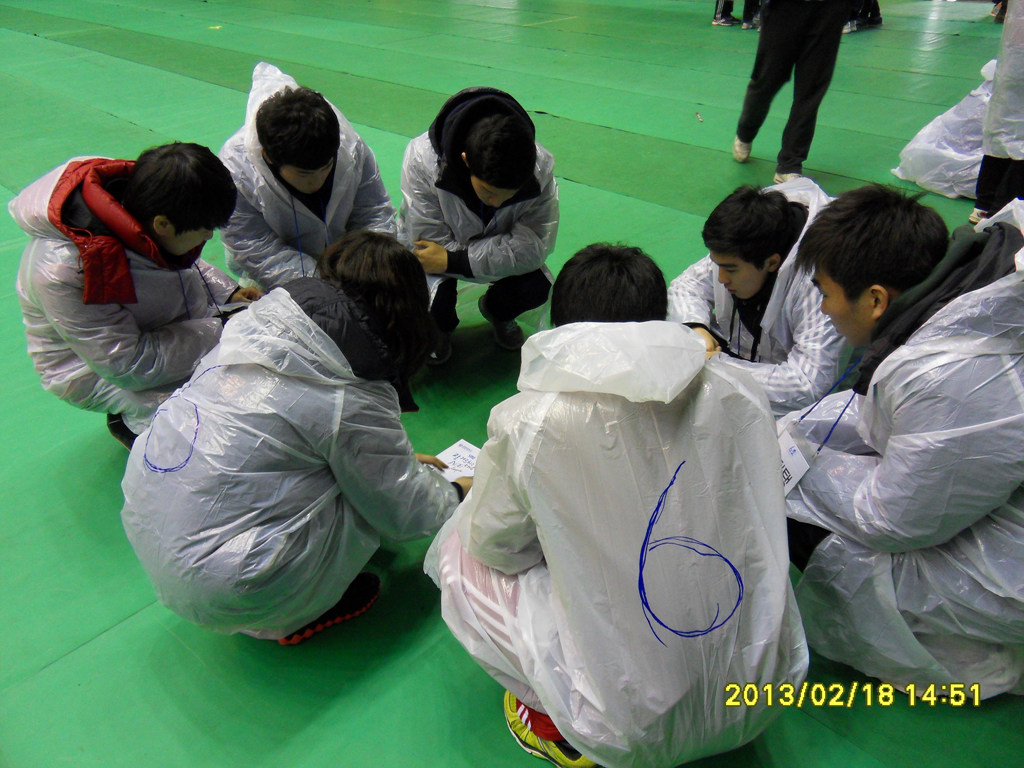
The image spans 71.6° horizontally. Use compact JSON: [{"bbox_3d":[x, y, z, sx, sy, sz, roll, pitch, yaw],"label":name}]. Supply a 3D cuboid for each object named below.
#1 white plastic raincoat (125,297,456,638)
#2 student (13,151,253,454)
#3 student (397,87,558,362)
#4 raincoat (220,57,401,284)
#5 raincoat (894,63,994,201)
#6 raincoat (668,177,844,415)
[{"bbox_3d":[-0.428,0.170,1.488,0.660,0.680,0.530,-27,42,-34],"label":"white plastic raincoat"},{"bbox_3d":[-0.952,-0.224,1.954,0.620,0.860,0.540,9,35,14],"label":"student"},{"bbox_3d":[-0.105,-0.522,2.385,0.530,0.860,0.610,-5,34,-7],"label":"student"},{"bbox_3d":[-0.594,-0.476,2.233,0.540,0.960,0.600,-13,36,-18],"label":"raincoat"},{"bbox_3d":[2.408,-1.390,3.817,0.640,0.660,0.600,-9,35,-12],"label":"raincoat"},{"bbox_3d":[0.658,-0.199,1.932,0.530,0.760,0.570,29,44,36],"label":"raincoat"}]

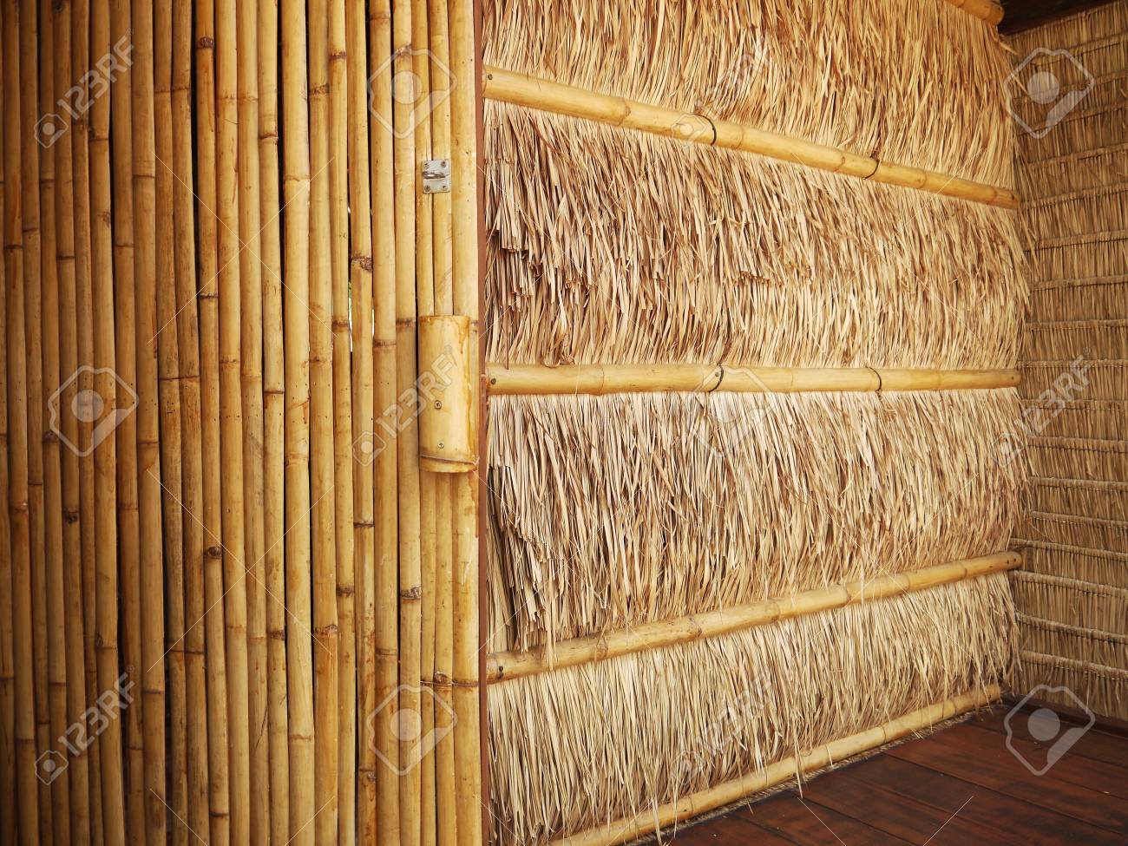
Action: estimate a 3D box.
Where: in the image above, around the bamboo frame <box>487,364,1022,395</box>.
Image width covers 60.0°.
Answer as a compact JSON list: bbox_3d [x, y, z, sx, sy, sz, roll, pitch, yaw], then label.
[{"bbox_3d":[0.616,-0.108,2.382,1.894,0.057,0.057,-2,3,-36],"label":"bamboo frame"}]

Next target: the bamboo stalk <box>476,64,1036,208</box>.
[{"bbox_3d":[0.605,-0.645,2.357,1.880,0.059,0.059,-2,2,-37],"label":"bamboo stalk"}]

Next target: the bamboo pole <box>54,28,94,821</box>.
[{"bbox_3d":[-0.973,-0.041,1.931,0.037,1.810,0.037,0,2,12],"label":"bamboo pole"}]

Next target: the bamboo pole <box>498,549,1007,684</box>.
[{"bbox_3d":[0.626,0.440,2.407,1.920,0.056,0.056,-1,2,-37],"label":"bamboo pole"}]

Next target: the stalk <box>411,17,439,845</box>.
[{"bbox_3d":[-0.252,-0.041,1.778,0.034,1.810,0.034,0,2,12],"label":"stalk"}]

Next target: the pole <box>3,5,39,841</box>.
[{"bbox_3d":[-1.088,-0.041,1.956,0.036,1.810,0.036,1,2,12],"label":"pole"}]

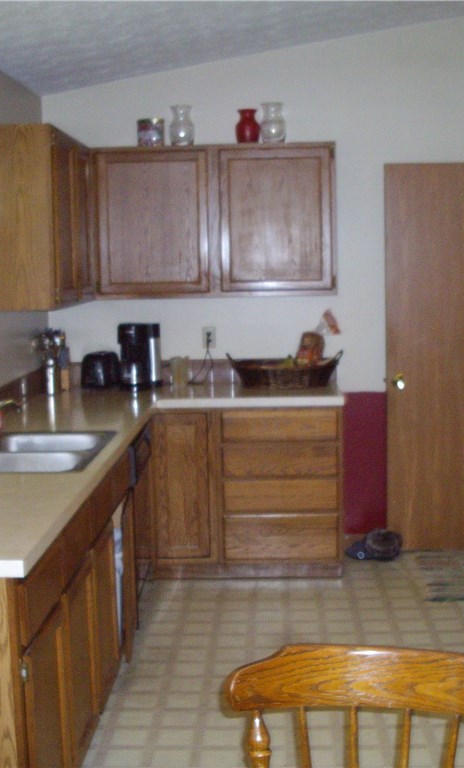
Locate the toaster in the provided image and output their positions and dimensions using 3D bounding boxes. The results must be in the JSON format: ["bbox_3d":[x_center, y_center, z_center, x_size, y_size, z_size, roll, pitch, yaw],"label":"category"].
[{"bbox_3d":[-0.690,-0.077,5.784,0.192,0.191,0.225,0,7,3],"label":"toaster"}]

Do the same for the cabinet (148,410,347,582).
[{"bbox_3d":[0.081,0.507,5.664,0.928,0.872,0.610,-1,7,2],"label":"cabinet"}]

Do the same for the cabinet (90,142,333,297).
[{"bbox_3d":[-0.092,-0.830,5.660,1.240,0.759,0.318,-1,7,2],"label":"cabinet"}]

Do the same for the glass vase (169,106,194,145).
[{"bbox_3d":[-0.254,-1.312,5.589,0.128,0.220,0.128,-1,7,2],"label":"glass vase"}]

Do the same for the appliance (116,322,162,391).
[{"bbox_3d":[-0.481,-0.149,5.756,0.190,0.347,0.210,1,7,14],"label":"appliance"}]

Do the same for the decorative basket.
[{"bbox_3d":[0.274,-0.070,5.685,0.598,0.187,0.330,-1,7,2],"label":"decorative basket"}]

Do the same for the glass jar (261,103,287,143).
[{"bbox_3d":[0.210,-1.316,5.534,0.127,0.207,0.126,0,7,3],"label":"glass jar"}]

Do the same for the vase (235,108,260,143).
[{"bbox_3d":[0.080,-1.300,5.541,0.124,0.175,0.124,0,7,3],"label":"vase"}]

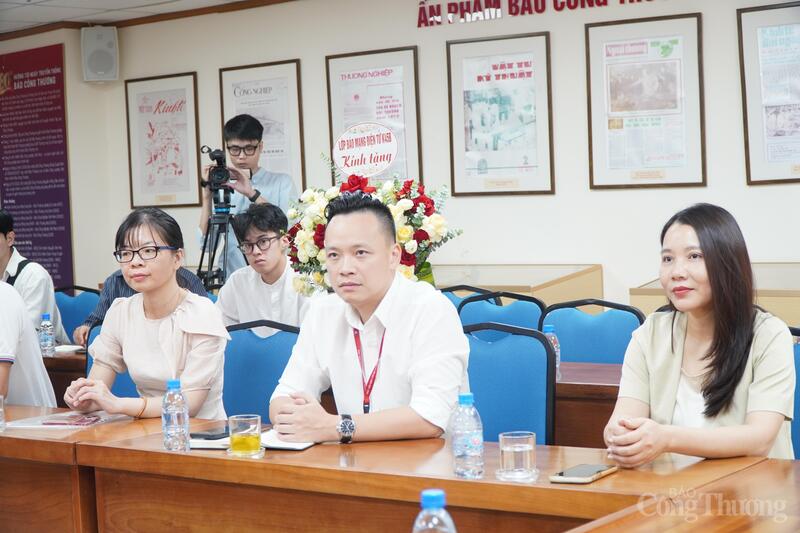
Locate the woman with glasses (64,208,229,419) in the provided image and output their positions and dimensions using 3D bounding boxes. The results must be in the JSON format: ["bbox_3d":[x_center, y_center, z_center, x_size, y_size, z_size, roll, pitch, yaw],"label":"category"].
[{"bbox_3d":[-0.757,0.501,3.815,0.460,1.320,0.680,0,4,40],"label":"woman with glasses"}]

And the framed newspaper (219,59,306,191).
[{"bbox_3d":[-0.745,-0.712,7.187,0.579,0.748,0.030,0,4,36],"label":"framed newspaper"}]

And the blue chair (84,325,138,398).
[{"bbox_3d":[-1.061,0.648,4.385,0.430,0.910,0.550,0,4,35],"label":"blue chair"}]

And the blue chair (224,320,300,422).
[{"bbox_3d":[-0.539,0.667,4.061,0.430,0.947,0.570,-1,3,27],"label":"blue chair"}]

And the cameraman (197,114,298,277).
[{"bbox_3d":[-0.656,0.179,6.019,0.470,1.726,0.440,-2,3,5],"label":"cameraman"}]

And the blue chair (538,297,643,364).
[{"bbox_3d":[0.513,0.584,4.391,0.430,0.910,0.550,0,4,40],"label":"blue chair"}]

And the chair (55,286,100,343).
[{"bbox_3d":[-1.703,0.595,6.308,0.430,0.947,0.570,0,4,34],"label":"chair"}]

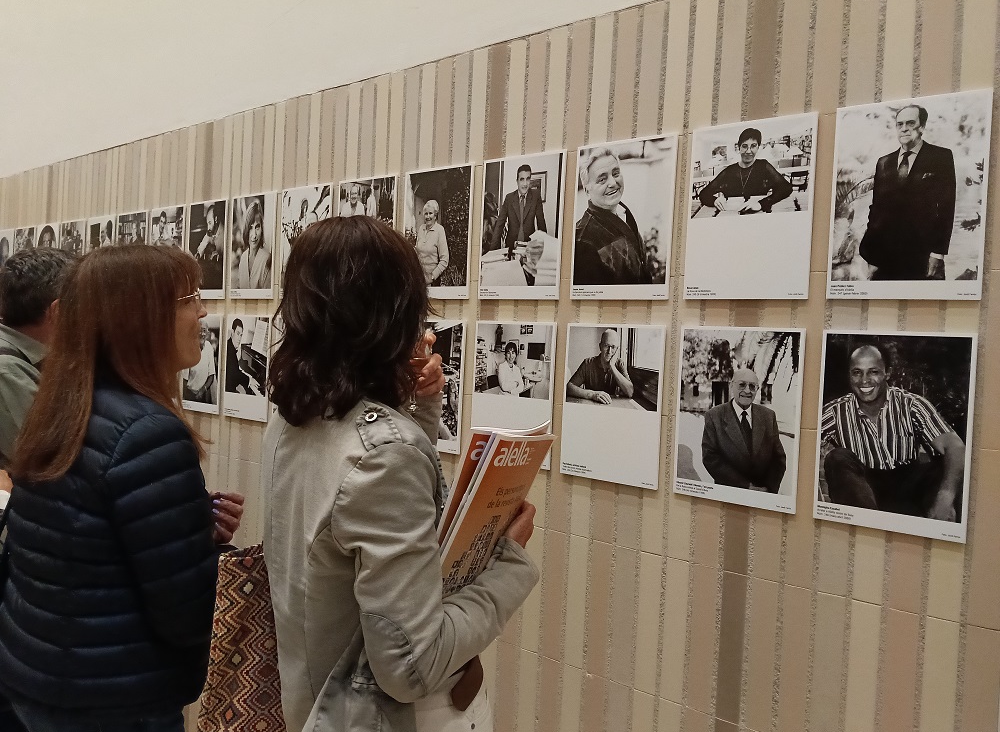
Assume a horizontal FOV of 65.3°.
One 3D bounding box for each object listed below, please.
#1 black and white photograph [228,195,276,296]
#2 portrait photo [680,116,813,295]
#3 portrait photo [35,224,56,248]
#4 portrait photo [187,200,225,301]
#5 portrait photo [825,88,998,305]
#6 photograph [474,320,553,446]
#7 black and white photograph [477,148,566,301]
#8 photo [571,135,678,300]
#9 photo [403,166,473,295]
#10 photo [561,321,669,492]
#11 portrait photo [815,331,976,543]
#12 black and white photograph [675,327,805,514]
[{"bbox_3d":[-1.014,-0.488,3.206,0.306,0.430,0.015,4,2,39],"label":"black and white photograph"},{"bbox_3d":[0.605,-0.378,1.905,0.306,0.430,0.015,4,2,39],"label":"portrait photo"},{"bbox_3d":[-2.614,-0.602,4.491,0.306,0.430,0.015,4,2,39],"label":"portrait photo"},{"bbox_3d":[-1.283,-0.505,3.422,0.306,0.430,0.015,4,2,39],"label":"portrait photo"},{"bbox_3d":[0.876,-0.359,1.687,0.306,0.430,0.015,4,2,39],"label":"portrait photo"},{"bbox_3d":[0.037,0.082,2.356,0.306,0.430,0.015,4,2,39],"label":"photograph"},{"bbox_3d":[0.062,-0.414,2.341,0.306,0.430,0.015,4,2,39],"label":"black and white photograph"},{"bbox_3d":[0.332,-0.395,2.124,0.306,0.430,0.015,4,2,39],"label":"photo"},{"bbox_3d":[-0.207,-0.431,2.558,0.306,0.430,0.015,4,2,39],"label":"photo"},{"bbox_3d":[0.305,0.102,2.141,0.306,0.430,0.015,4,2,39],"label":"photo"},{"bbox_3d":[0.853,0.143,1.701,0.306,0.430,0.015,4,2,39],"label":"portrait photo"},{"bbox_3d":[0.582,0.122,1.919,0.306,0.430,0.015,4,2,39],"label":"black and white photograph"}]

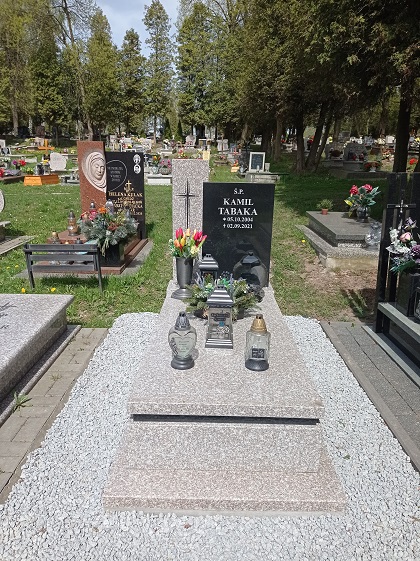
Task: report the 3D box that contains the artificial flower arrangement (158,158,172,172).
[{"bbox_3d":[-1.881,-4.852,19.300,0.560,0.580,0.480,1,16,0],"label":"artificial flower arrangement"}]

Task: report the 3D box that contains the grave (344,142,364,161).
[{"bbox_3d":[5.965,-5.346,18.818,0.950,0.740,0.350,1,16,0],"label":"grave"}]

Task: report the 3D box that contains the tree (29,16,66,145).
[{"bbox_3d":[-12.161,-15.299,35.226,2.900,9.300,2.900,1,16,0],"label":"tree"}]

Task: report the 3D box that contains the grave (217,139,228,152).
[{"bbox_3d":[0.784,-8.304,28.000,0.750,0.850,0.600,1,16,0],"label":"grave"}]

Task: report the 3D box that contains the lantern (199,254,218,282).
[{"bbox_3d":[-0.009,-0.030,3.385,0.150,0.335,0.150,1,16,0],"label":"lantern"}]

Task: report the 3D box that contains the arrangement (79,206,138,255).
[{"bbox_3d":[-1.150,-0.574,5.201,0.680,0.550,0.520,1,16,0],"label":"arrangement"}]

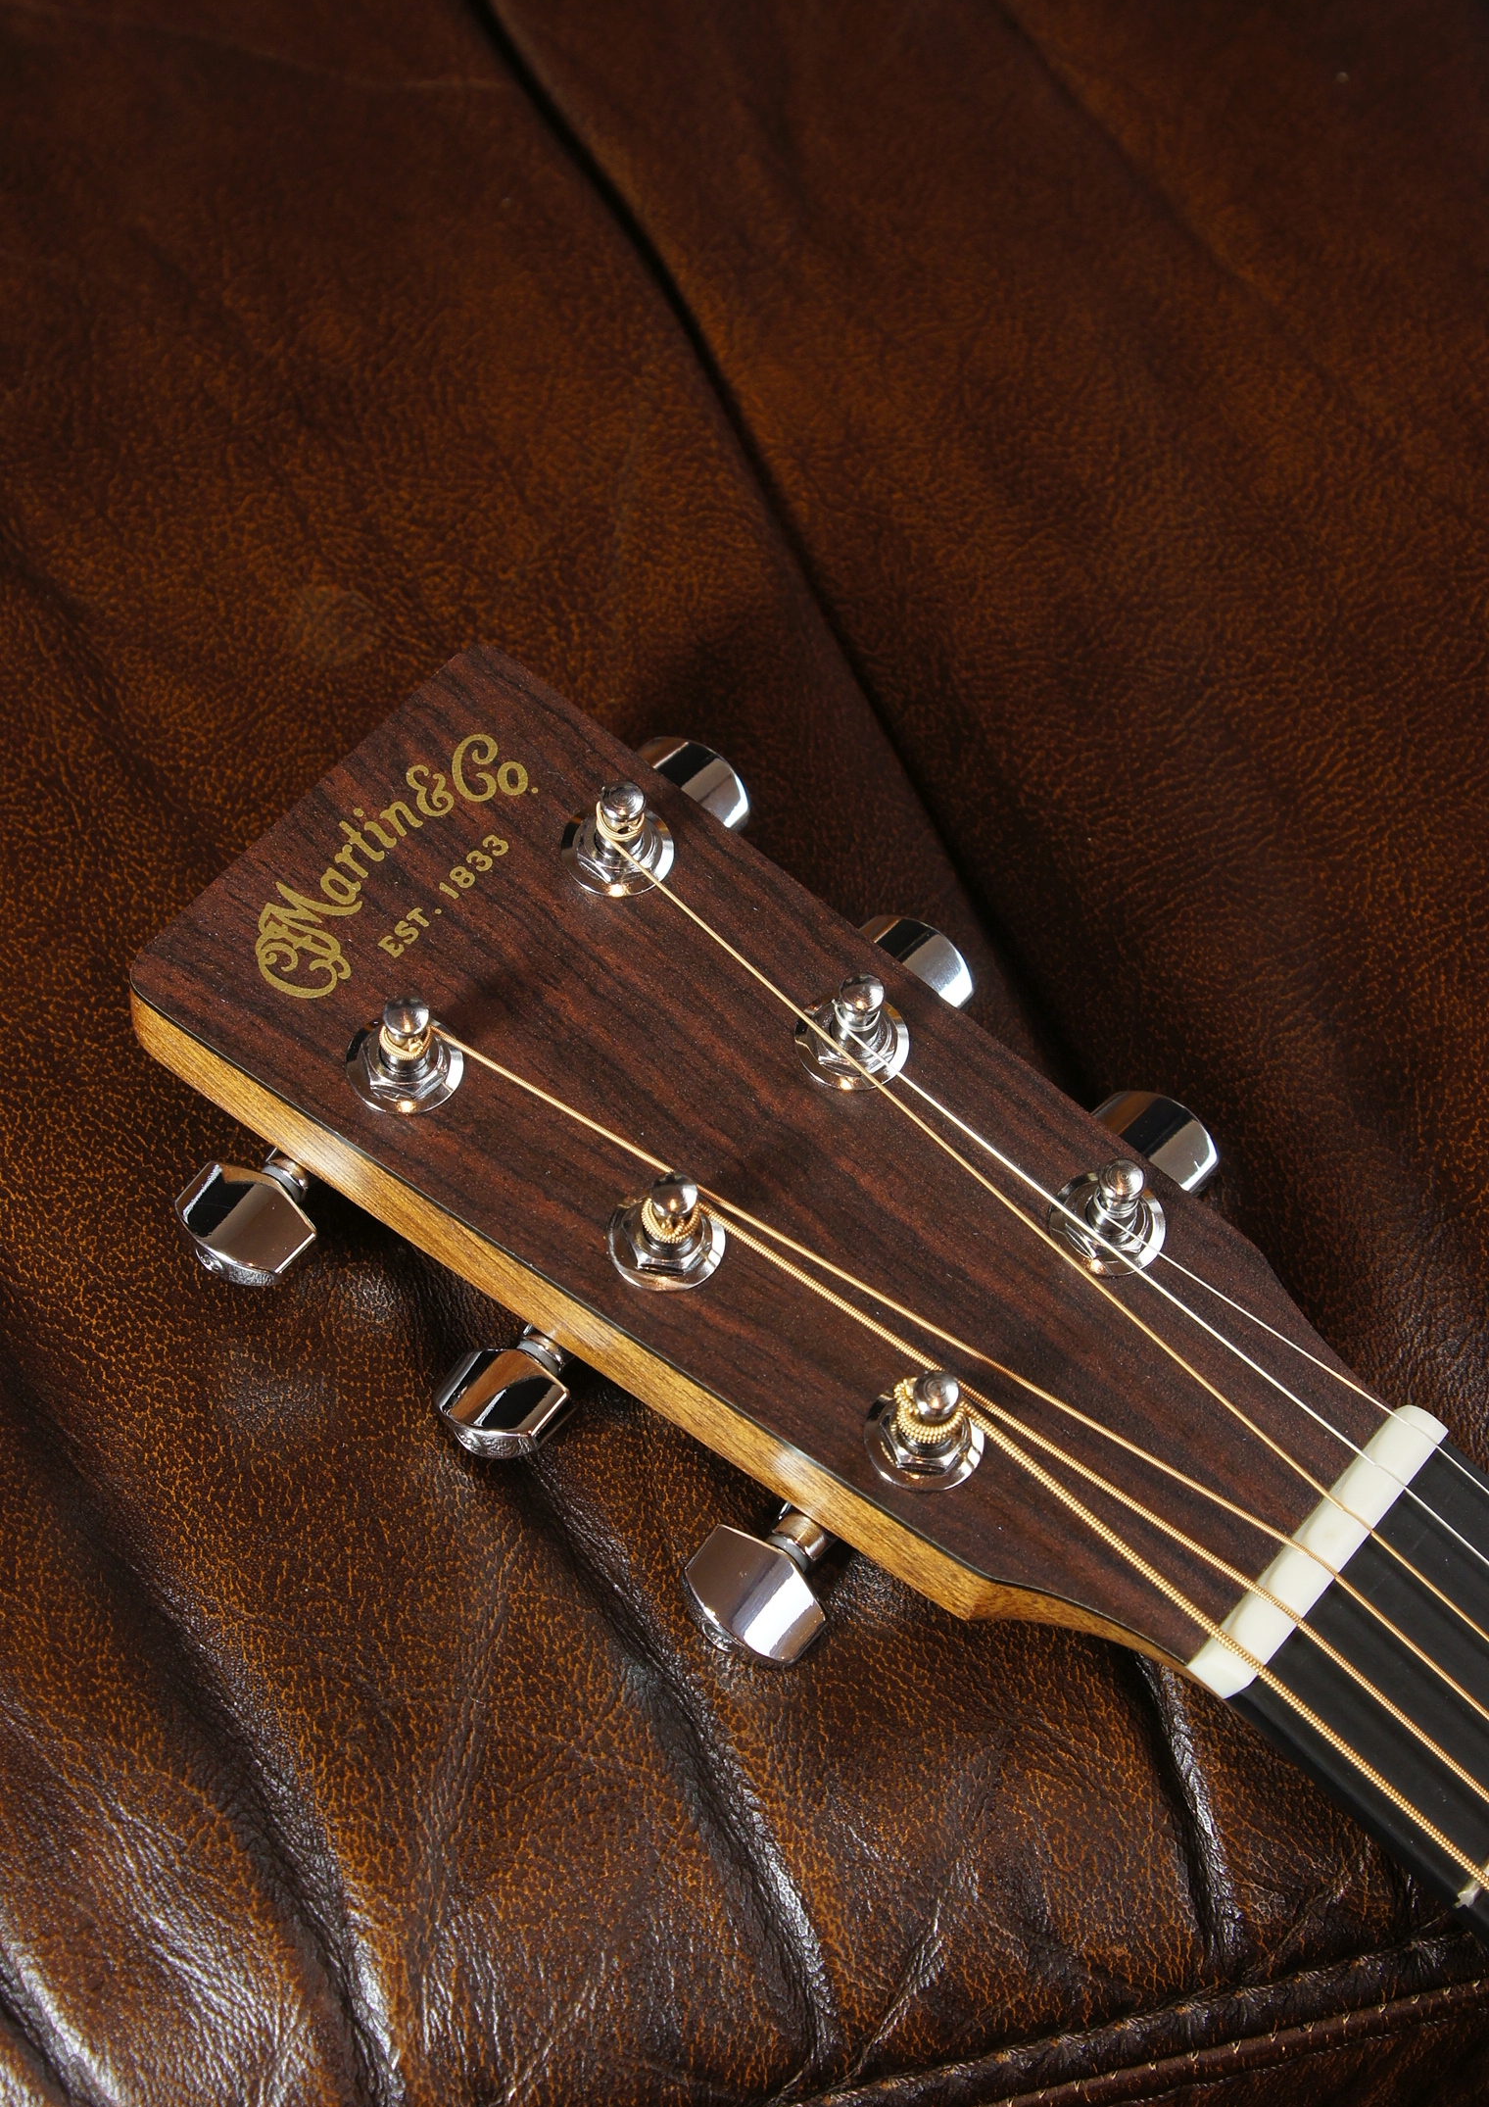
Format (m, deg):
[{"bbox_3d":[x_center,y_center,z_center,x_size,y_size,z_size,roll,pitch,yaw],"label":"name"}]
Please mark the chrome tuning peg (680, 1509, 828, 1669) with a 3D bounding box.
[{"bbox_3d":[0.002,0.067,0.518,0.018,0.007,0.017,41,64,6],"label":"chrome tuning peg"}]

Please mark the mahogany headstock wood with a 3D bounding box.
[{"bbox_3d":[0.004,0.016,0.531,0.159,0.016,0.072,36,63,14],"label":"mahogany headstock wood"}]

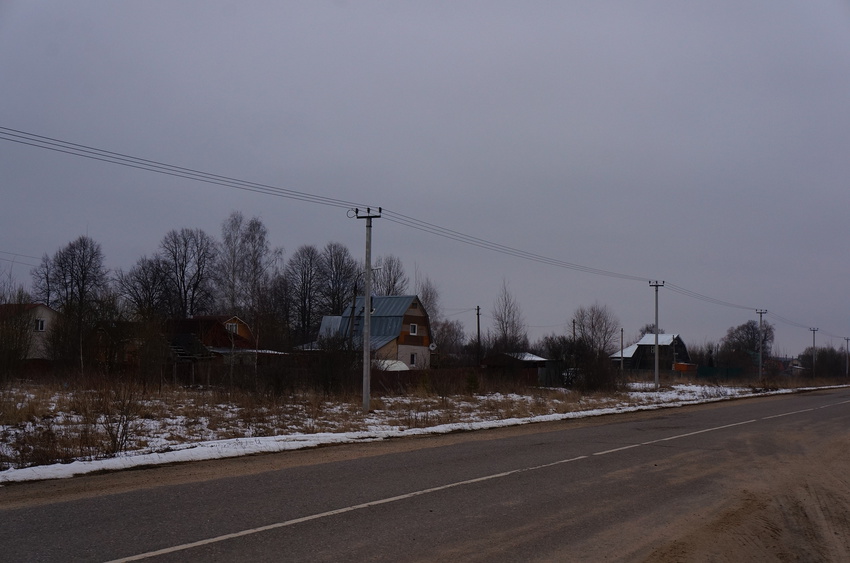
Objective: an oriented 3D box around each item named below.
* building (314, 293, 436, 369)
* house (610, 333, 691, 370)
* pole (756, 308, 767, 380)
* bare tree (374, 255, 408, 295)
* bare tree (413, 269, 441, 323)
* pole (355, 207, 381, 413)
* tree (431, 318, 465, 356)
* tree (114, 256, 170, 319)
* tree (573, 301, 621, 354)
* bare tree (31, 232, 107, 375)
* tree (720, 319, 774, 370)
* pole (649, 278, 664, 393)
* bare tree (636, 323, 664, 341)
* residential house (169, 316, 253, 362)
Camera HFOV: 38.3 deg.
[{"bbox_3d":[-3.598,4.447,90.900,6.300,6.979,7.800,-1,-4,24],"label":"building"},{"bbox_3d":[38.603,12.527,209.788,7.200,6.900,11.500,4,-5,-42],"label":"house"},{"bbox_3d":[38.941,7.545,141.739,1.200,8.500,0.280,-1,-4,24],"label":"pole"},{"bbox_3d":[-4.327,4.080,149.545,5.200,14.800,5.200,1,-4,0],"label":"bare tree"},{"bbox_3d":[0.265,4.534,129.976,3.200,11.858,3.200,0,-4,0],"label":"bare tree"},{"bbox_3d":[-2.522,1.233,54.030,1.200,9.001,0.320,-1,-4,24],"label":"pole"},{"bbox_3d":[2.384,7.197,129.807,4.000,6.555,4.000,0,-4,0],"label":"tree"},{"bbox_3d":[-32.375,3.766,139.585,6.200,13.500,6.000,2,-4,-13],"label":"tree"},{"bbox_3d":[18.178,6.412,129.865,5.100,8.381,5.100,0,-4,0],"label":"tree"},{"bbox_3d":[-40.150,2.553,137.523,8.200,15.500,7.600,2,-4,-16],"label":"bare tree"},{"bbox_3d":[72.299,14.879,274.616,12.000,12.500,11.500,0,-4,15],"label":"tree"},{"bbox_3d":[18.308,4.242,96.739,1.200,8.500,0.280,-1,-4,24],"label":"pole"},{"bbox_3d":[43.195,12.682,234.691,6.200,9.656,6.200,0,-4,0],"label":"bare tree"},{"bbox_3d":[-17.049,5.494,97.840,5.300,5.559,6.000,-1,-4,24],"label":"residential house"}]

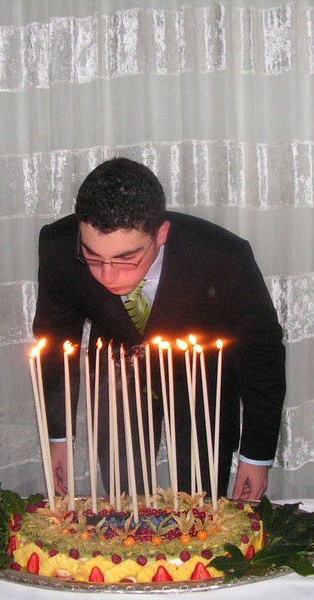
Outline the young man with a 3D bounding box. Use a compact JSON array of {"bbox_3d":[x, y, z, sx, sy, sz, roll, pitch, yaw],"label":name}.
[{"bbox_3d":[0.030,0.427,2.031,0.560,1.500,0.700,-1,8,6],"label":"young man"}]

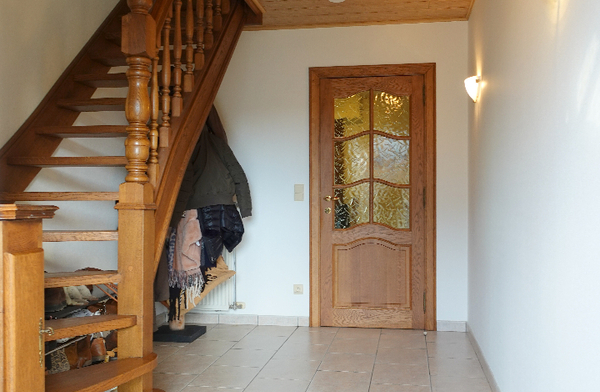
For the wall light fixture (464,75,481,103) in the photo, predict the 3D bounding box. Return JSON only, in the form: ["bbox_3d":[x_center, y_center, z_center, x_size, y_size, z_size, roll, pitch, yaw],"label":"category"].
[{"bbox_3d":[1.124,-0.683,3.932,0.100,0.180,0.230,0,0,10],"label":"wall light fixture"}]

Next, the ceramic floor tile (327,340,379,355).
[{"bbox_3d":[0.380,1.059,4.216,0.331,0.010,0.409,0,0,10],"label":"ceramic floor tile"}]

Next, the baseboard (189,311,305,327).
[{"bbox_3d":[-0.477,1.031,4.986,1.120,0.083,0.012,0,0,10],"label":"baseboard"}]

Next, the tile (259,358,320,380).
[{"bbox_3d":[-0.062,1.060,3.659,0.331,0.010,0.409,0,0,10],"label":"tile"}]

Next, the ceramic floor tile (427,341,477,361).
[{"bbox_3d":[1.039,1.064,4.120,0.317,0.010,0.411,0,0,10],"label":"ceramic floor tile"}]

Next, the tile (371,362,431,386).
[{"bbox_3d":[0.604,1.065,3.568,0.333,0.010,0.411,0,0,10],"label":"tile"}]

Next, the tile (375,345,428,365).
[{"bbox_3d":[0.679,1.066,3.976,0.333,0.010,0.411,0,0,10],"label":"tile"}]

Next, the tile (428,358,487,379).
[{"bbox_3d":[0.965,1.063,3.711,0.317,0.010,0.411,0,0,10],"label":"tile"}]

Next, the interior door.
[{"bbox_3d":[0.575,0.006,4.805,1.005,2.095,0.080,0,0,10],"label":"interior door"}]

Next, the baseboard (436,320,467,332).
[{"bbox_3d":[1.178,1.015,4.661,0.222,0.080,0.012,0,0,10],"label":"baseboard"}]

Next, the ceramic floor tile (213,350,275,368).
[{"bbox_3d":[-0.352,1.062,3.916,0.330,0.010,0.409,0,0,10],"label":"ceramic floor tile"}]

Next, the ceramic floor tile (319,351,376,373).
[{"bbox_3d":[0.309,1.068,3.829,0.333,0.010,0.411,0,0,10],"label":"ceramic floor tile"}]

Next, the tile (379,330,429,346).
[{"bbox_3d":[0.753,1.067,4.385,0.333,0.010,0.411,0,0,10],"label":"tile"}]

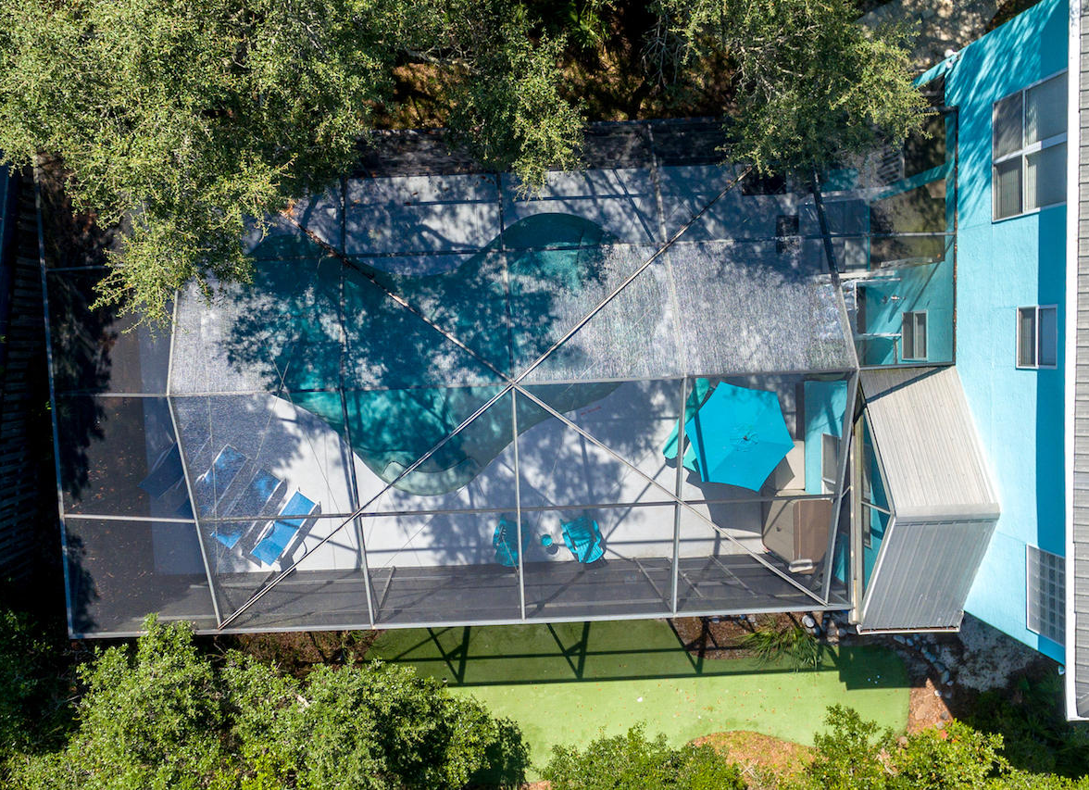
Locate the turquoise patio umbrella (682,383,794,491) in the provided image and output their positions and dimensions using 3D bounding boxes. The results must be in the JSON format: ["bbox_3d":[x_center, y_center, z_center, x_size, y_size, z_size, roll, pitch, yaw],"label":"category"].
[{"bbox_3d":[4.208,0.868,14.999,2.450,2.200,2.200,10,93,-5],"label":"turquoise patio umbrella"}]

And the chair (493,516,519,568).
[{"bbox_3d":[-0.750,3.431,15.368,0.790,0.930,0.820,7,93,-5],"label":"chair"}]

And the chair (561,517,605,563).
[{"bbox_3d":[0.914,3.421,15.511,0.790,0.930,0.820,-17,95,-4],"label":"chair"}]

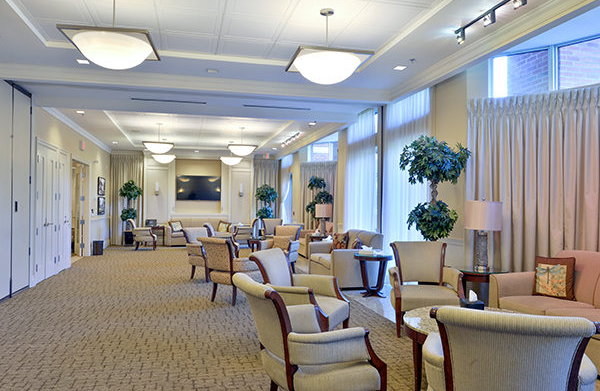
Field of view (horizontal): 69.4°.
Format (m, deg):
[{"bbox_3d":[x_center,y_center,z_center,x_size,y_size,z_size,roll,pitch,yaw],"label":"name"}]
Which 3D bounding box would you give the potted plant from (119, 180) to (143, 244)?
[{"bbox_3d":[-5.315,0.564,13.609,0.686,2.059,0.686,0,-1,-15],"label":"potted plant"}]

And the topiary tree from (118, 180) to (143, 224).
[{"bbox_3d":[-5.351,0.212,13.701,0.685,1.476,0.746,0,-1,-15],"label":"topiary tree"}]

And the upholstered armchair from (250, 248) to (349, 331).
[{"bbox_3d":[-0.003,0.967,3.979,0.779,0.865,0.660,0,-1,23],"label":"upholstered armchair"}]

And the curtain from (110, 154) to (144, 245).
[{"bbox_3d":[-5.571,0.140,14.009,1.028,2.953,0.151,0,-1,-15],"label":"curtain"}]

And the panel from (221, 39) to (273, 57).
[{"bbox_3d":[-0.655,-1.738,5.117,0.605,0.030,0.564,0,-1,-15],"label":"panel"}]

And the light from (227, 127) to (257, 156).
[{"bbox_3d":[-1.386,-1.270,10.417,0.673,0.686,0.673,0,-1,-15],"label":"light"}]

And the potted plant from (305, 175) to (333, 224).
[{"bbox_3d":[0.518,0.475,11.807,0.740,2.080,0.720,0,-1,0],"label":"potted plant"}]

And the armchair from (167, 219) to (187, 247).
[{"bbox_3d":[-3.865,1.199,13.652,0.726,0.829,0.806,0,-1,-15],"label":"armchair"}]

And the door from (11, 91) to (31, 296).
[{"bbox_3d":[-4.090,-0.031,6.321,0.080,2.900,0.700,0,-1,-14],"label":"door"}]

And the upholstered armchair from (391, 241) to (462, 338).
[{"bbox_3d":[1.354,0.987,4.709,0.700,0.900,0.730,0,-1,5],"label":"upholstered armchair"}]

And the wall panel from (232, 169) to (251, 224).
[{"bbox_3d":[-1.997,0.171,14.646,0.685,2.031,0.050,0,-1,-15],"label":"wall panel"}]

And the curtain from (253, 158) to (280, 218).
[{"bbox_3d":[-1.156,0.174,14.980,0.924,2.891,0.172,0,-1,-15],"label":"curtain"}]

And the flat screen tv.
[{"bbox_3d":[-3.208,-0.234,13.807,1.360,0.780,0.060,0,-1,-14],"label":"flat screen tv"}]

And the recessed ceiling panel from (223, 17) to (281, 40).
[{"bbox_3d":[-0.495,-1.715,4.448,0.580,0.040,0.580,0,-1,-14],"label":"recessed ceiling panel"}]

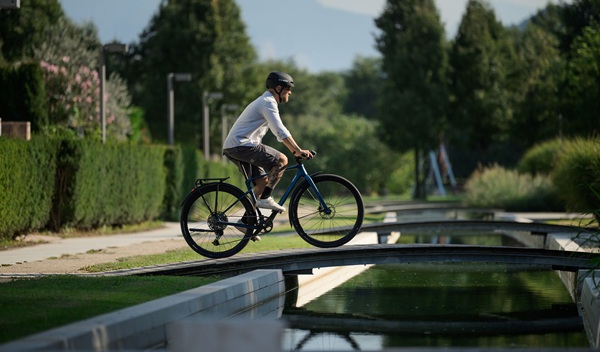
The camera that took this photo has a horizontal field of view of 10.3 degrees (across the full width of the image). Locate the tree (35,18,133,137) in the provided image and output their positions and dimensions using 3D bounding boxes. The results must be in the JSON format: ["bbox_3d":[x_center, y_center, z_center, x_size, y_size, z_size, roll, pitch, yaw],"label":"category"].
[{"bbox_3d":[-4.820,-1.220,74.000,2.300,4.500,2.300,0,0,0],"label":"tree"}]

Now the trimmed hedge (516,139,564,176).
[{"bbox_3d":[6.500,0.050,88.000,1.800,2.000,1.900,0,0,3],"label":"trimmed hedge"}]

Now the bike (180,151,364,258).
[{"bbox_3d":[-0.310,0.250,32.000,1.770,0.980,0.640,-5,0,3],"label":"bike"}]

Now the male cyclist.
[{"bbox_3d":[-0.310,-0.200,32.000,0.880,1.570,0.550,0,0,3],"label":"male cyclist"}]

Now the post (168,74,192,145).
[{"bbox_3d":[-2.970,-0.730,82.000,0.620,3.600,0.160,0,0,2],"label":"post"}]

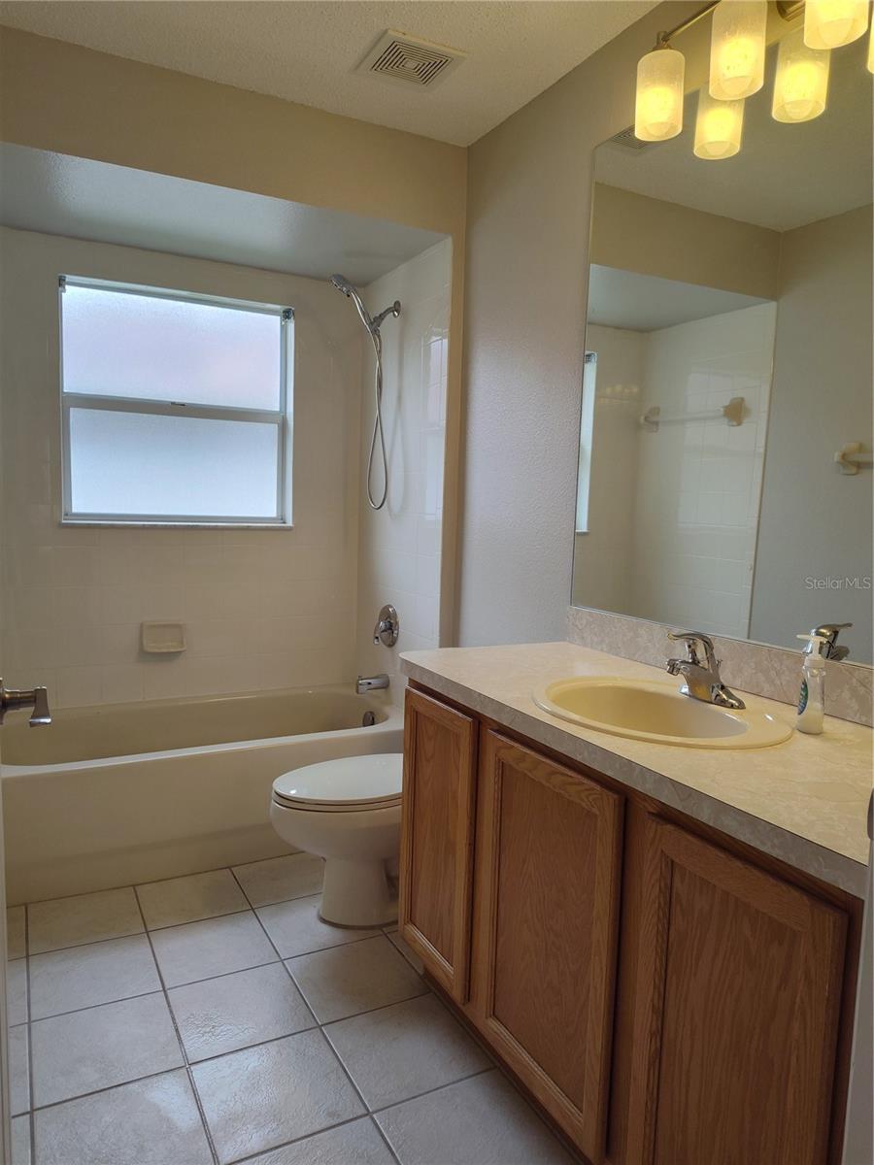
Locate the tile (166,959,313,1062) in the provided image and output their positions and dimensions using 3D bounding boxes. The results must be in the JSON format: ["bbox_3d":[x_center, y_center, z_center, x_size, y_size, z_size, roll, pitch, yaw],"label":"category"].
[{"bbox_3d":[-0.469,1.016,1.843,0.289,0.010,0.289,-1,5,-28],"label":"tile"}]

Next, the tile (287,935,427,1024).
[{"bbox_3d":[-0.210,1.012,1.983,0.289,0.010,0.289,-1,5,-28],"label":"tile"}]

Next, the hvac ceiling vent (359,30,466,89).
[{"bbox_3d":[-0.072,-1.468,2.181,0.240,0.018,0.222,-1,5,-27],"label":"hvac ceiling vent"}]

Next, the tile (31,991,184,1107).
[{"bbox_3d":[-0.728,1.019,1.704,0.289,0.010,0.289,-1,5,-28],"label":"tile"}]

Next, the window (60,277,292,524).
[{"bbox_3d":[-1.019,-0.692,3.116,0.885,0.905,0.100,-1,6,-28],"label":"window"}]

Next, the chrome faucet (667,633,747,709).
[{"bbox_3d":[0.518,0.173,1.559,0.155,0.138,0.155,-1,6,-28],"label":"chrome faucet"}]

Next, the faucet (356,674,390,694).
[{"bbox_3d":[-0.257,0.417,3.182,0.135,0.068,0.060,-1,5,-27],"label":"faucet"}]

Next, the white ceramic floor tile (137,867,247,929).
[{"bbox_3d":[-0.750,0.969,2.383,0.294,0.010,0.294,-1,6,-28],"label":"white ceramic floor tile"}]

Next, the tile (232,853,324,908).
[{"bbox_3d":[-0.487,0.962,2.522,0.294,0.010,0.294,-1,6,-28],"label":"tile"}]

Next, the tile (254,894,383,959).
[{"bbox_3d":[-0.349,0.986,2.240,0.289,0.010,0.289,-1,5,-28],"label":"tile"}]

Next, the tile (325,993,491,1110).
[{"bbox_3d":[-0.070,1.046,1.740,0.294,0.010,0.294,-1,6,-28],"label":"tile"}]

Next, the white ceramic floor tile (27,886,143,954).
[{"bbox_3d":[-1.014,0.975,2.243,0.294,0.010,0.294,-1,6,-28],"label":"white ceramic floor tile"}]

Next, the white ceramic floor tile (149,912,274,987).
[{"bbox_3d":[-0.608,0.990,2.101,0.289,0.010,0.289,-1,5,-28],"label":"white ceramic floor tile"}]

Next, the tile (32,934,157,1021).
[{"bbox_3d":[-0.867,0.994,1.962,0.289,0.010,0.289,-1,5,-28],"label":"tile"}]

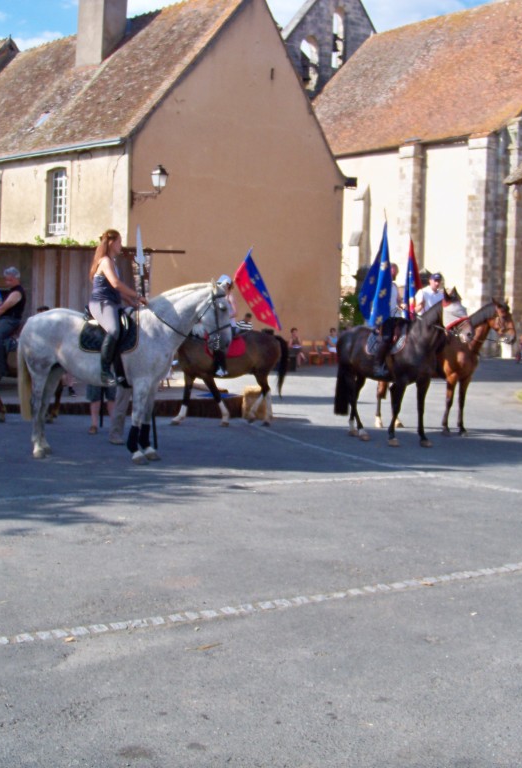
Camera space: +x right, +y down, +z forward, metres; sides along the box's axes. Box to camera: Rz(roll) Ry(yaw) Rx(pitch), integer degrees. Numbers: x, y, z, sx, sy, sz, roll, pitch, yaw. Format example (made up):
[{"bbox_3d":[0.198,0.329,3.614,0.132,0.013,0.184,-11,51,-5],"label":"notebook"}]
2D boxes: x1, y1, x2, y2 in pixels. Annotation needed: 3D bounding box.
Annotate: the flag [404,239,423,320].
[{"bbox_3d":[2.070,-1.391,13.250,0.300,1.200,0.220,1,4,-6],"label":"flag"}]

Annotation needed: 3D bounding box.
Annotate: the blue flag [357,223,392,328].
[{"bbox_3d":[1.402,-1.328,11.950,0.450,1.300,0.220,1,4,-6],"label":"blue flag"}]

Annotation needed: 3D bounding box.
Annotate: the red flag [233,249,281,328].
[{"bbox_3d":[-0.049,-1.331,13.750,0.680,1.160,0.220,1,4,-6],"label":"red flag"}]

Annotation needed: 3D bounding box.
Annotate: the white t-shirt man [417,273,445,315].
[{"bbox_3d":[2.380,-0.842,13.620,0.600,1.420,0.700,-2,6,-43],"label":"white t-shirt man"}]

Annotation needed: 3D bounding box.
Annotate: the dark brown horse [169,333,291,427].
[{"bbox_3d":[-0.686,-0.205,13.585,2.150,1.560,0.500,1,4,-12],"label":"dark brown horse"}]

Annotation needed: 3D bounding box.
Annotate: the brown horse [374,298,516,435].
[{"bbox_3d":[2.436,-0.245,13.349,2.150,1.830,0.520,5,5,39],"label":"brown horse"}]

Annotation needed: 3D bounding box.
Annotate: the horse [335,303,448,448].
[{"bbox_3d":[1.692,-0.167,12.100,0.600,1.840,2.100,-2,5,-41],"label":"horse"}]

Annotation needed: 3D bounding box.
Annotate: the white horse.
[{"bbox_3d":[-1.430,-0.114,10.150,2.250,1.840,0.600,2,4,15],"label":"white horse"}]

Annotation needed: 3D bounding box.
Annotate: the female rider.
[{"bbox_3d":[-1.495,-0.786,10.100,0.600,1.580,0.520,2,4,15],"label":"female rider"}]

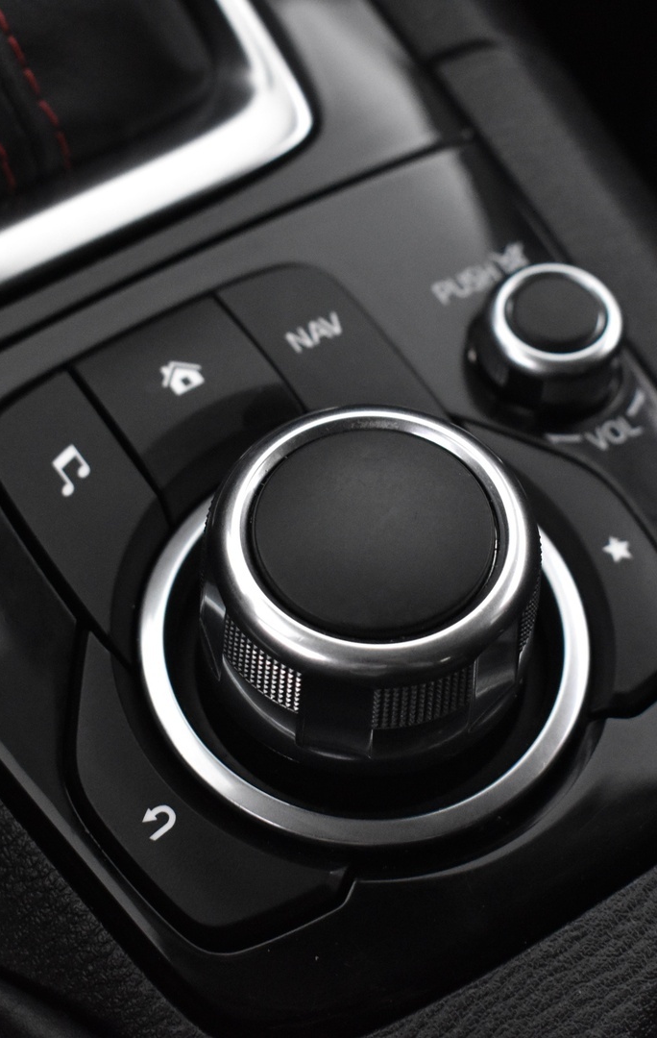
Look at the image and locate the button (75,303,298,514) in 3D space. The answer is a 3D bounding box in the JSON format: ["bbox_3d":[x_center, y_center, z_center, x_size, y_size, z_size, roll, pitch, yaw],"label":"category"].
[{"bbox_3d":[-0.018,-0.015,0.304,0.025,0.004,0.028,-28,65,-17],"label":"button"}]

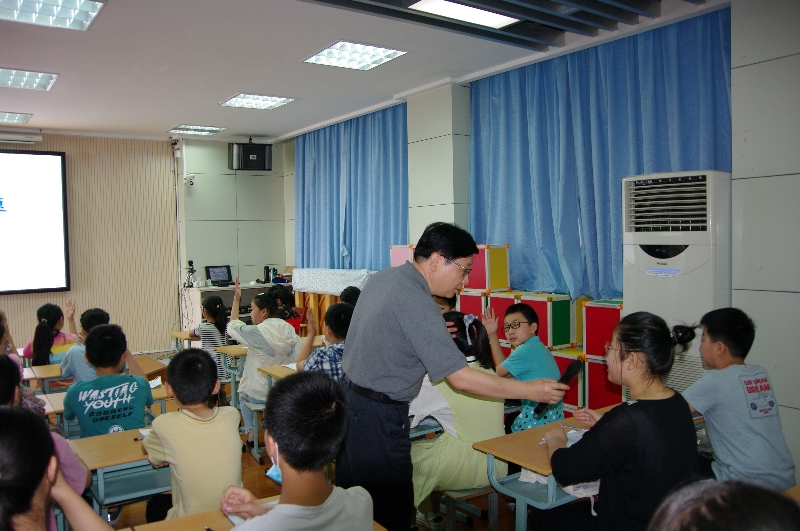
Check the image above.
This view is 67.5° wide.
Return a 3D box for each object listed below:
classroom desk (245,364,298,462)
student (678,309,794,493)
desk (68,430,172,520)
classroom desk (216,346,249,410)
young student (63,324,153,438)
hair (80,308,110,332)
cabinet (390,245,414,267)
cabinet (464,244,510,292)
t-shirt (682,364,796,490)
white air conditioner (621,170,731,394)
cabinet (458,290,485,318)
[{"bbox_3d":[-0.535,0.981,3.862,0.600,0.700,0.410,-4,4,-36],"label":"classroom desk"},{"bbox_3d":[1.258,0.789,2.398,0.440,1.262,0.630,-3,4,-32],"label":"student"},{"bbox_3d":[-1.035,1.105,2.587,0.600,0.725,0.400,-3,4,-35],"label":"desk"},{"bbox_3d":[-1.048,0.993,4.595,0.600,0.725,0.400,-3,4,-35],"label":"classroom desk"},{"bbox_3d":[-1.423,0.864,2.915,0.430,1.186,0.580,-3,4,-35],"label":"young student"},{"bbox_3d":[-1.893,0.336,3.707,0.165,0.155,0.185,-4,5,-40],"label":"hair"},{"bbox_3d":[0.118,-0.016,5.793,0.275,0.370,0.325,-3,4,-35],"label":"cabinet"},{"bbox_3d":[0.684,0.010,4.693,0.260,0.355,0.290,-4,4,-36],"label":"cabinet"},{"bbox_3d":[1.388,0.658,2.450,0.400,0.480,0.290,-4,4,-38],"label":"t-shirt"},{"bbox_3d":[1.717,0.372,3.642,0.380,1.820,0.560,-4,4,-36],"label":"white air conditioner"},{"bbox_3d":[0.690,0.382,5.014,0.275,0.370,0.325,-3,4,-35],"label":"cabinet"}]

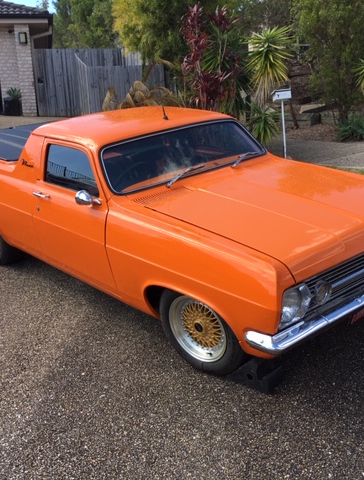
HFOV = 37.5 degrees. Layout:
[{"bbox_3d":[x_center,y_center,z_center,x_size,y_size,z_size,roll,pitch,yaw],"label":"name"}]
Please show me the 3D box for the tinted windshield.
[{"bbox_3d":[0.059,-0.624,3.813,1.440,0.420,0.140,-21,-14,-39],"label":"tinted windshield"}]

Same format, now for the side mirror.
[{"bbox_3d":[-0.573,-0.268,3.302,0.145,0.095,0.100,-15,23,-28],"label":"side mirror"}]

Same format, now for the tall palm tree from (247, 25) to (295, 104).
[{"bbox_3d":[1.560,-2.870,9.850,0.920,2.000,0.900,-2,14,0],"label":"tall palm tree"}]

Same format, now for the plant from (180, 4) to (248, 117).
[{"bbox_3d":[0.640,-3.280,10.750,1.350,2.500,1.150,-2,14,0],"label":"plant"}]

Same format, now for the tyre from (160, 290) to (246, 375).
[{"bbox_3d":[0.159,0.480,3.124,0.600,0.600,0.215,15,27,41],"label":"tyre"}]

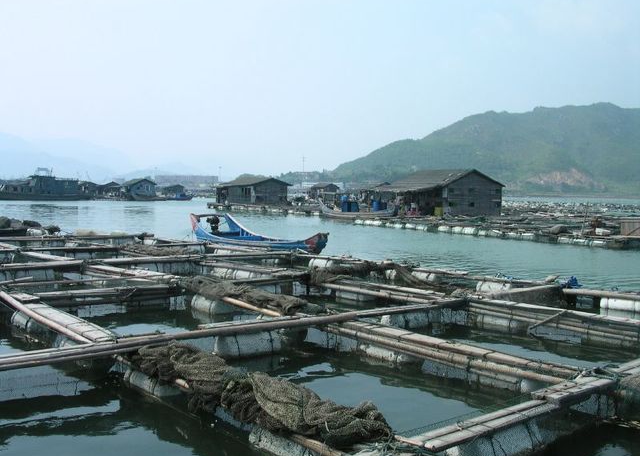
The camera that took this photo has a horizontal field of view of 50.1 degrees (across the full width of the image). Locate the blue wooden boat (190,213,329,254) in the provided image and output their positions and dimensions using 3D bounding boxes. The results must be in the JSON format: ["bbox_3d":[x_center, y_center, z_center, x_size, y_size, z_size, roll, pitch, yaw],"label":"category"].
[{"bbox_3d":[-2.352,0.196,25.644,6.800,1.450,1.700,3,4,40],"label":"blue wooden boat"}]

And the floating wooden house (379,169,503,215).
[{"bbox_3d":[9.164,-2.657,52.218,6.000,3.500,7.600,-1,3,-30],"label":"floating wooden house"}]

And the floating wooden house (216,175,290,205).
[{"bbox_3d":[-8.340,-4.769,86.970,5.800,3.500,8.400,-2,4,-38],"label":"floating wooden house"}]

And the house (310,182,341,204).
[{"bbox_3d":[0.844,-5.417,105.630,3.700,3.300,4.200,-1,3,-33],"label":"house"}]

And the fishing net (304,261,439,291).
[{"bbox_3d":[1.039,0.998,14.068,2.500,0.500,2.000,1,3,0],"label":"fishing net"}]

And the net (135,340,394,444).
[{"bbox_3d":[-0.734,1.310,5.774,0.600,0.420,2.850,-2,4,-44],"label":"net"}]

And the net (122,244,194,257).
[{"bbox_3d":[-4.657,0.615,19.559,0.600,0.280,3.100,-2,4,-44],"label":"net"}]

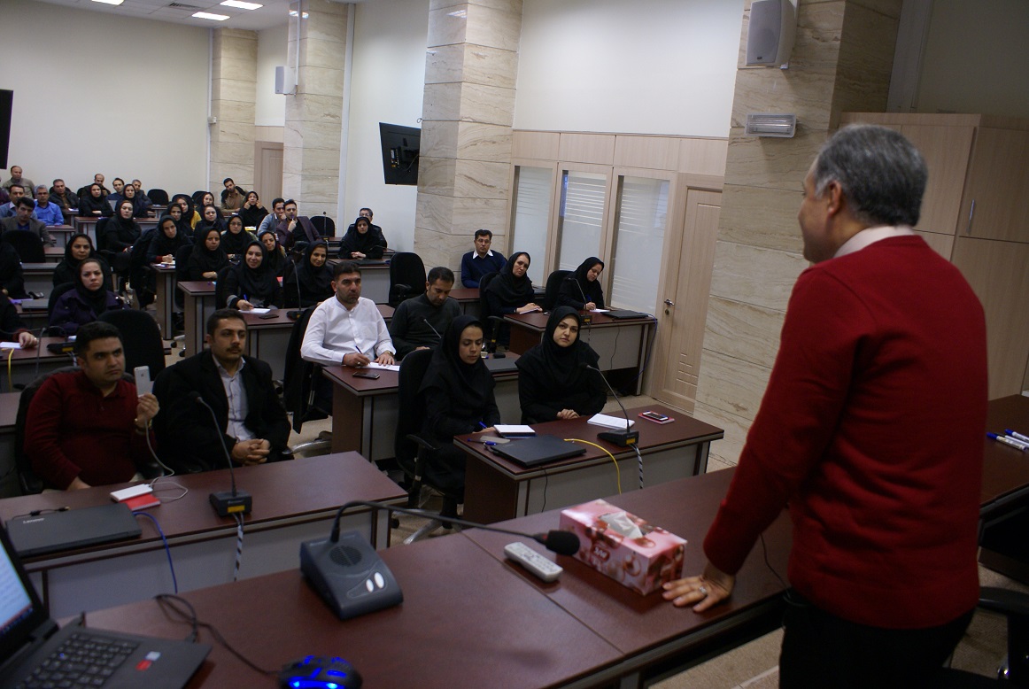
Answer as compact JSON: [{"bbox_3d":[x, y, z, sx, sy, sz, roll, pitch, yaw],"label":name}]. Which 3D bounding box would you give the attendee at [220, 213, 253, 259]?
[{"bbox_3d":[-3.039,-0.796,8.538,0.520,1.240,0.750,-4,16,-35],"label":"attendee"}]

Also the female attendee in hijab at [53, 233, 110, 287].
[{"bbox_3d":[-3.452,-0.292,6.228,0.520,1.220,0.750,-4,16,-35],"label":"female attendee in hijab"}]

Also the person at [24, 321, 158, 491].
[{"bbox_3d":[-1.589,0.540,3.089,0.600,1.290,0.800,-8,18,-44],"label":"person"}]

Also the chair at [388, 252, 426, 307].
[{"bbox_3d":[-1.167,-0.533,8.997,0.620,1.040,0.640,-5,15,-35],"label":"chair"}]

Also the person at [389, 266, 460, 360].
[{"bbox_3d":[-0.562,0.131,5.281,0.560,1.330,0.800,-4,15,-33],"label":"person"}]

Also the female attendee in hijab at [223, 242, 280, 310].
[{"bbox_3d":[-2.242,-0.242,6.666,0.540,1.310,0.820,-2,14,-28],"label":"female attendee in hijab"}]

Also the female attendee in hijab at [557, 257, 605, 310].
[{"bbox_3d":[0.670,-0.236,7.591,0.500,1.230,0.760,-5,16,-36],"label":"female attendee in hijab"}]

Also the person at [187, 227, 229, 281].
[{"bbox_3d":[-2.869,-0.493,7.369,0.500,1.240,0.760,-3,15,-31],"label":"person"}]

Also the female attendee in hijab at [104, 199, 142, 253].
[{"bbox_3d":[-4.662,-1.064,9.333,0.520,1.280,0.750,-5,16,-36],"label":"female attendee in hijab"}]

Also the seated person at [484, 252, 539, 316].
[{"bbox_3d":[0.005,-0.206,7.095,0.500,1.280,0.780,-5,16,-36],"label":"seated person"}]

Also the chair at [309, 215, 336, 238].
[{"bbox_3d":[-2.953,-1.469,12.229,0.580,1.060,0.600,-5,16,-36],"label":"chair"}]

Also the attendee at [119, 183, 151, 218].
[{"bbox_3d":[-6.158,-1.914,12.514,0.520,1.280,0.750,-5,16,-36],"label":"attendee"}]

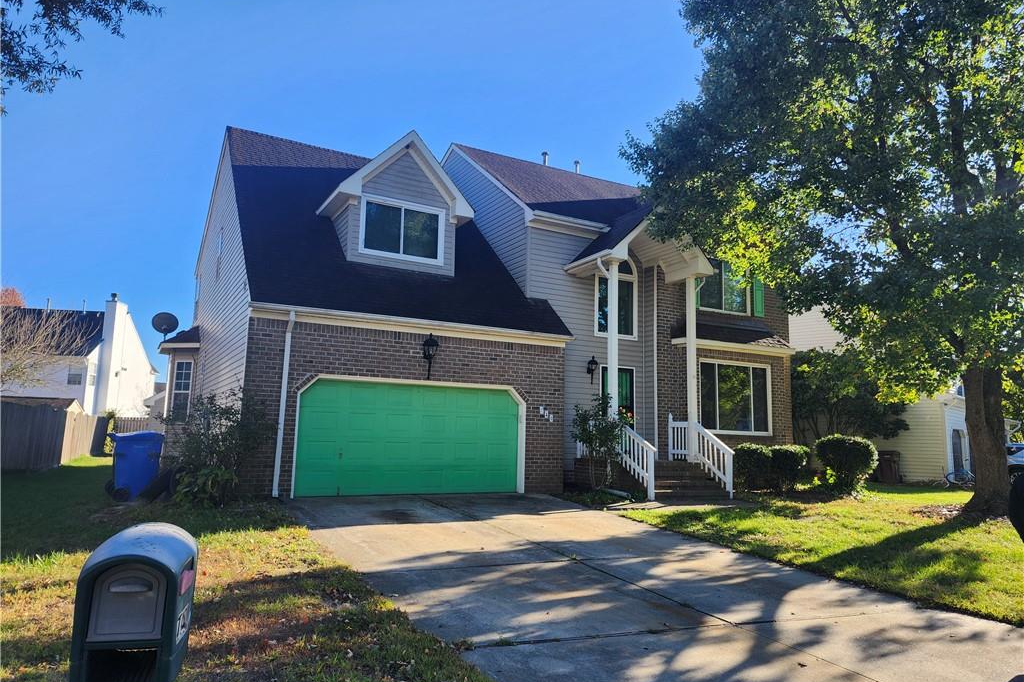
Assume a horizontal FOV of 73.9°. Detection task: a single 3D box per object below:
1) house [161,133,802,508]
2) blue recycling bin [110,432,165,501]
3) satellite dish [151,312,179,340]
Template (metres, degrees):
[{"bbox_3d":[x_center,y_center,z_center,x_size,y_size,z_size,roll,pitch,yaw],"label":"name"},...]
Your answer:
[{"bbox_3d":[-1.188,-1.000,19.639,15.370,9.700,12.200,6,-9,-29],"label":"house"},{"bbox_3d":[-6.345,2.101,11.402,0.810,1.120,0.680,6,-10,-33],"label":"blue recycling bin"},{"bbox_3d":[-10.232,-0.457,20.062,0.750,0.780,0.520,3,-8,-15],"label":"satellite dish"}]

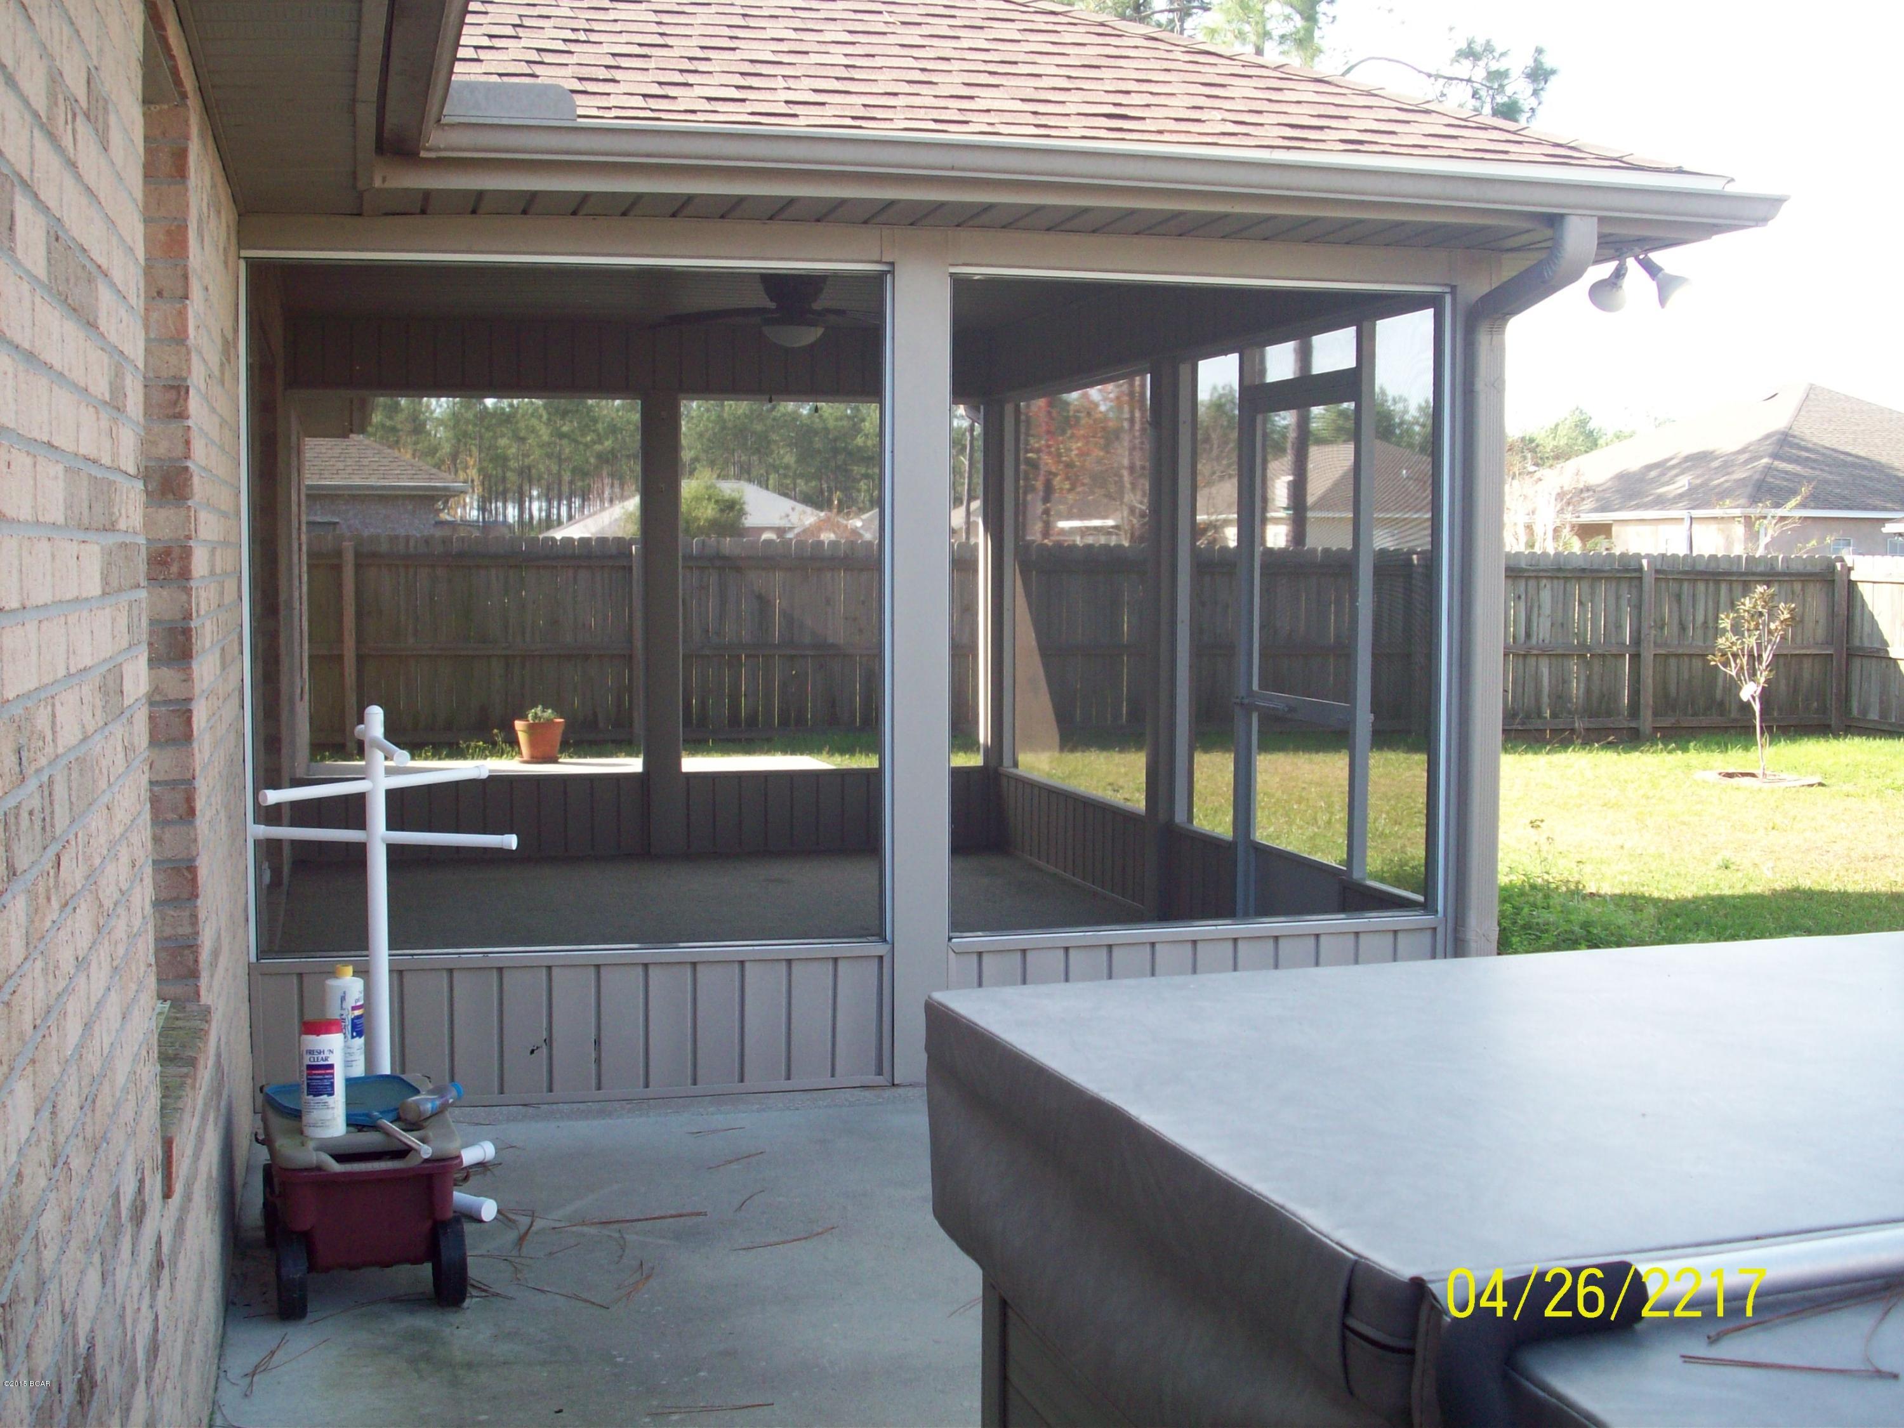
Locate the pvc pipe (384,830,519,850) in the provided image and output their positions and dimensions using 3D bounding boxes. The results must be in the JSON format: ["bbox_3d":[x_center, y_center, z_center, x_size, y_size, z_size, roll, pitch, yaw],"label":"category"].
[{"bbox_3d":[-1.189,0.298,4.783,0.345,0.032,0.032,1,5,17],"label":"pvc pipe"}]

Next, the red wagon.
[{"bbox_3d":[-1.228,0.983,4.228,0.360,0.365,0.540,-2,5,-21],"label":"red wagon"}]

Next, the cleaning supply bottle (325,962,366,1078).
[{"bbox_3d":[-1.286,0.658,4.317,0.082,0.250,0.082,2,5,18],"label":"cleaning supply bottle"}]

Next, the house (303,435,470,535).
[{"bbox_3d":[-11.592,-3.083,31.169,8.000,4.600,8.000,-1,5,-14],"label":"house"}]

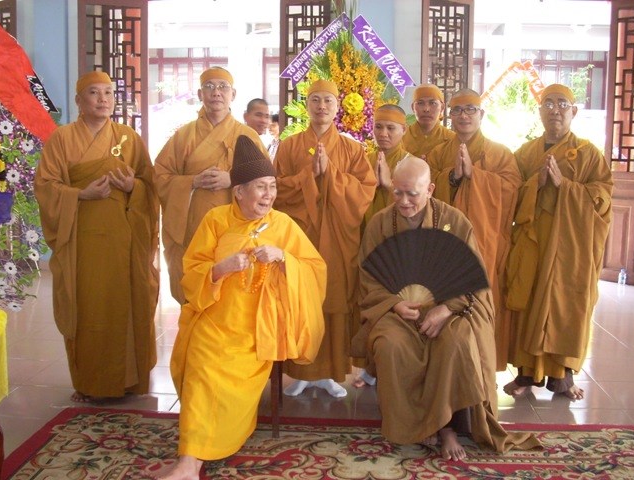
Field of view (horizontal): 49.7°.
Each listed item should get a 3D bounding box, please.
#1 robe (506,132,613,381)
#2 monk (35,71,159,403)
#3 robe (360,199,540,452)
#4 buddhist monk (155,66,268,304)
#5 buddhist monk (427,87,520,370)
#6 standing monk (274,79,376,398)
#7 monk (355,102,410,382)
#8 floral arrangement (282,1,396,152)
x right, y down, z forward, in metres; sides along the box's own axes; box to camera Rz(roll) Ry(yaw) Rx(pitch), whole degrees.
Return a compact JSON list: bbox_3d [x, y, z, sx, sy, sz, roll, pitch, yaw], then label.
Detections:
[{"bbox_3d":[1.304,0.068,3.757,0.560,1.280,0.450,4,8,20],"label":"robe"},{"bbox_3d":[-1.140,-0.033,3.568,0.610,1.630,0.480,-1,8,-18],"label":"monk"},{"bbox_3d":[0.562,0.337,3.053,0.680,1.039,0.640,2,7,10],"label":"robe"},{"bbox_3d":[-0.545,-0.048,3.541,0.540,1.661,0.400,0,7,-7],"label":"buddhist monk"},{"bbox_3d":[0.866,-0.024,3.867,0.520,1.600,0.450,3,8,18],"label":"buddhist monk"},{"bbox_3d":[0.038,-0.005,3.485,0.500,1.601,0.400,1,7,1],"label":"standing monk"},{"bbox_3d":[0.404,0.027,3.670,0.460,1.500,0.380,3,7,17],"label":"monk"},{"bbox_3d":[0.195,-1.161,5.701,1.000,1.550,0.500,1,7,3],"label":"floral arrangement"}]

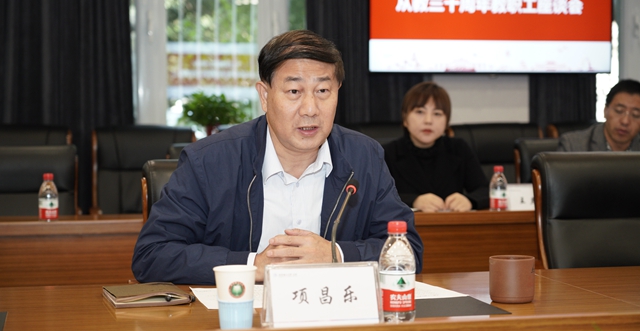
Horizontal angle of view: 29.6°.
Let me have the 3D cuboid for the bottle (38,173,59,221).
[{"bbox_3d":[-0.871,0.112,3.897,0.060,0.180,0.060,-1,2,-15],"label":"bottle"}]

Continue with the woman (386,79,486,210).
[{"bbox_3d":[0.440,0.298,4.766,0.470,1.220,0.680,0,2,-10],"label":"woman"}]

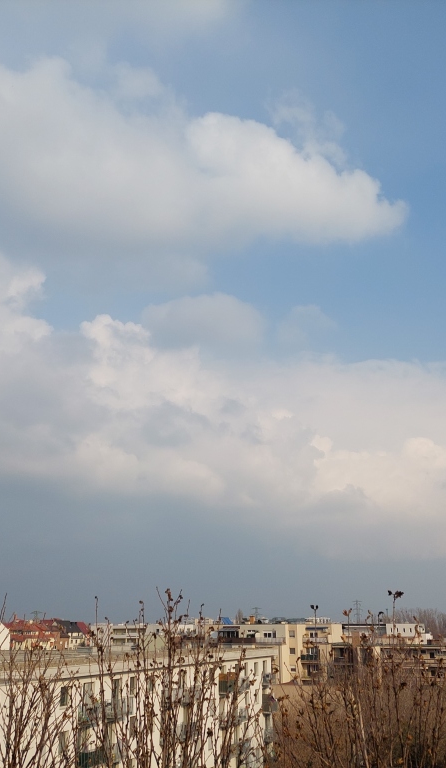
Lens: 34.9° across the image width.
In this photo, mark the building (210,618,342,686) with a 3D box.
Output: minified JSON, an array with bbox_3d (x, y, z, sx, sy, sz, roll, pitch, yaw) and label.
[{"bbox_3d":[9.870,51.200,125.890,20.000,16.500,14.000,-10,-21,27],"label":"building"}]

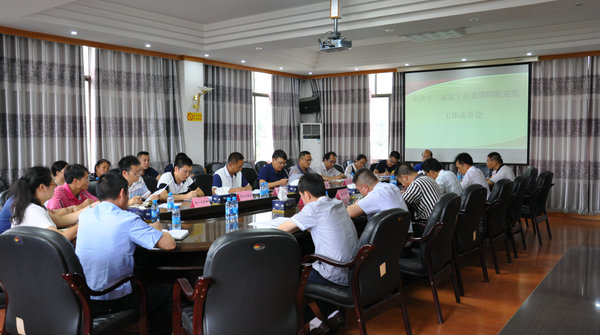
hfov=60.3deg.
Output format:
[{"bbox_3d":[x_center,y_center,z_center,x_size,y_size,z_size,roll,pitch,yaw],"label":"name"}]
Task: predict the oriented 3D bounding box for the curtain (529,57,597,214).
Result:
[{"bbox_3d":[4.847,-0.579,9.598,1.200,2.850,0.150,3,4,37],"label":"curtain"}]

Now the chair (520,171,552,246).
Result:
[{"bbox_3d":[3.317,0.549,7.537,0.620,1.020,0.600,3,4,37],"label":"chair"}]

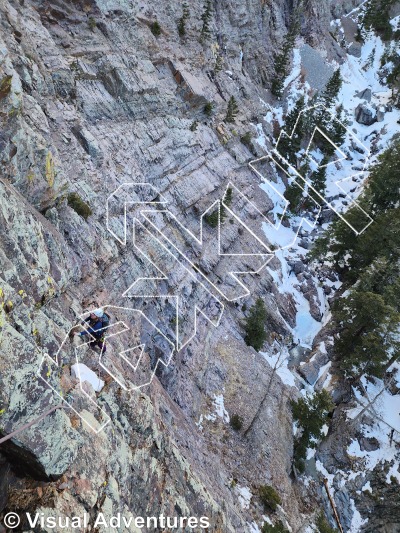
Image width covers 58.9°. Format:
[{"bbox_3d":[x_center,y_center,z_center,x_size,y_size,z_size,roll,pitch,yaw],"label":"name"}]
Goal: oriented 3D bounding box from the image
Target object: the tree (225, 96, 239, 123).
[{"bbox_3d":[4.758,-23.406,52.854,2.110,3.570,2.110,1,35,0],"label":"tree"}]

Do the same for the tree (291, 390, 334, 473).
[{"bbox_3d":[8.569,12.116,26.073,2.990,9.500,2.990,1,35,0],"label":"tree"}]

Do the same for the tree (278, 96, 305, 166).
[{"bbox_3d":[11.232,-15.794,42.000,2.480,8.000,2.480,9,33,0],"label":"tree"}]

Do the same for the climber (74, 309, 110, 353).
[{"bbox_3d":[-2.696,1.590,8.800,0.750,1.400,0.700,-5,35,-21],"label":"climber"}]

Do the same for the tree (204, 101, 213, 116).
[{"bbox_3d":[1.243,-22.803,51.132,1.160,2.130,1.160,1,35,0],"label":"tree"}]

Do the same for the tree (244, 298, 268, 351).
[{"bbox_3d":[4.954,4.956,30.198,2.070,5.740,2.070,1,35,0],"label":"tree"}]

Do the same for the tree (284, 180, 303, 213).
[{"bbox_3d":[9.901,-7.171,36.500,1.770,3.520,1.770,9,33,0],"label":"tree"}]

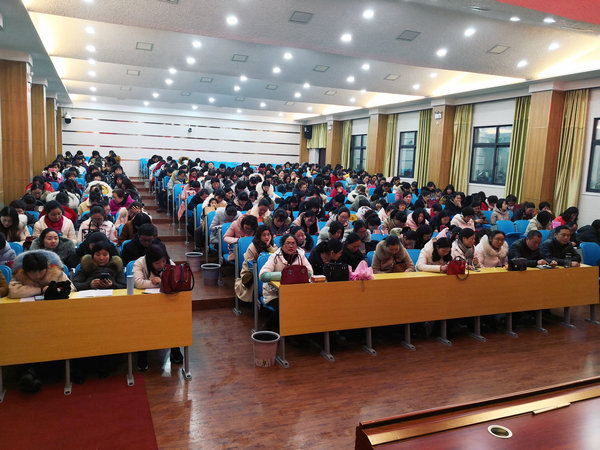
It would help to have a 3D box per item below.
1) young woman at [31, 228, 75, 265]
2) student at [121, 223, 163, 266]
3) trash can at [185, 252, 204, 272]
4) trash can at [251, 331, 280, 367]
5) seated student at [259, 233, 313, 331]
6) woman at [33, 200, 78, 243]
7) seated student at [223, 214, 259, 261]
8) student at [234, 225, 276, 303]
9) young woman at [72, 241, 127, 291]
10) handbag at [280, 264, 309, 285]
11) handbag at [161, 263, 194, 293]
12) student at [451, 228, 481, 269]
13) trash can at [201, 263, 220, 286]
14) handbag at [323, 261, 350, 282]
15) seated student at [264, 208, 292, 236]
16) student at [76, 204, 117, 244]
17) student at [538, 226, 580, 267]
[{"bbox_3d":[-2.487,0.602,4.705,0.500,1.140,0.660,-1,8,-26],"label":"young woman"},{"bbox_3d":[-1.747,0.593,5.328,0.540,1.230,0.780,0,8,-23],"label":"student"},{"bbox_3d":[-1.746,0.622,7.729,0.285,0.280,0.285,0,8,-23],"label":"trash can"},{"bbox_3d":[-0.326,1.188,4.447,0.274,0.262,0.274,3,7,0],"label":"trash can"},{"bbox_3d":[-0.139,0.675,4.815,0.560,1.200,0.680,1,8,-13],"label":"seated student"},{"bbox_3d":[-2.861,0.336,5.471,0.500,1.208,0.660,-1,8,-26],"label":"woman"},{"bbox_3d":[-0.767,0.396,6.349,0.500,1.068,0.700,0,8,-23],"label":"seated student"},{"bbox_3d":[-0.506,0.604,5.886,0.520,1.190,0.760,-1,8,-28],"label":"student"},{"bbox_3d":[-1.847,0.740,4.350,0.530,1.180,0.760,0,8,-23],"label":"young woman"},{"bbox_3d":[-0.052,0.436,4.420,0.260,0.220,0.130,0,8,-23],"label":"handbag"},{"bbox_3d":[-1.127,0.462,4.278,0.290,0.260,0.160,0,8,-23],"label":"handbag"},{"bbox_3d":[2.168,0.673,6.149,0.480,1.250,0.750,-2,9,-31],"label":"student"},{"bbox_3d":[-1.320,0.745,6.942,0.285,0.280,0.285,0,8,-23],"label":"trash can"},{"bbox_3d":[0.361,0.444,4.610,0.265,0.195,0.120,0,8,-23],"label":"handbag"},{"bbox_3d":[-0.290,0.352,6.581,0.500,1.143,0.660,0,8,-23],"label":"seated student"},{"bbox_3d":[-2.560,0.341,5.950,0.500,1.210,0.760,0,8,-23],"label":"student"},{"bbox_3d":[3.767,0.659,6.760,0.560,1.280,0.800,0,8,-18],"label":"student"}]

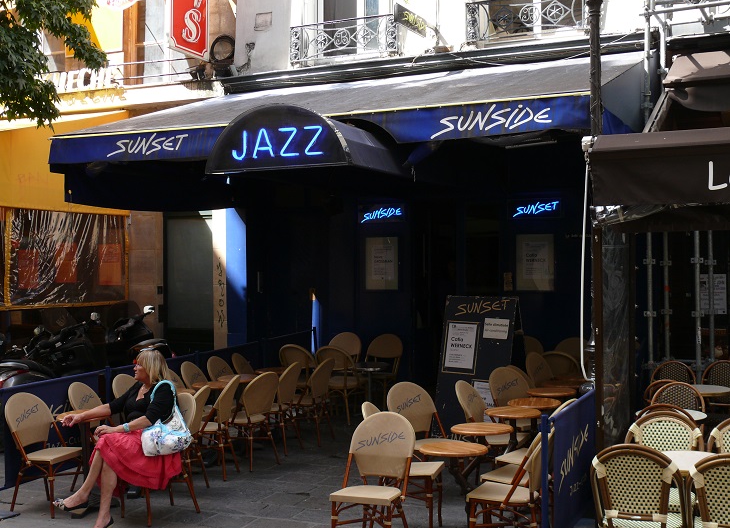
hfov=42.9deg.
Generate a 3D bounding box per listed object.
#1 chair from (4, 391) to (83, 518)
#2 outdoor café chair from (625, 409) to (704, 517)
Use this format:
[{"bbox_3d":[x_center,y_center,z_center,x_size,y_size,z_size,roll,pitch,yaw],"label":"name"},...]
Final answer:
[{"bbox_3d":[-2.486,1.473,7.275,0.520,0.900,0.470,0,-1,26],"label":"chair"},{"bbox_3d":[1.840,1.402,5.739,0.520,0.900,0.560,0,-1,21],"label":"outdoor café chair"}]

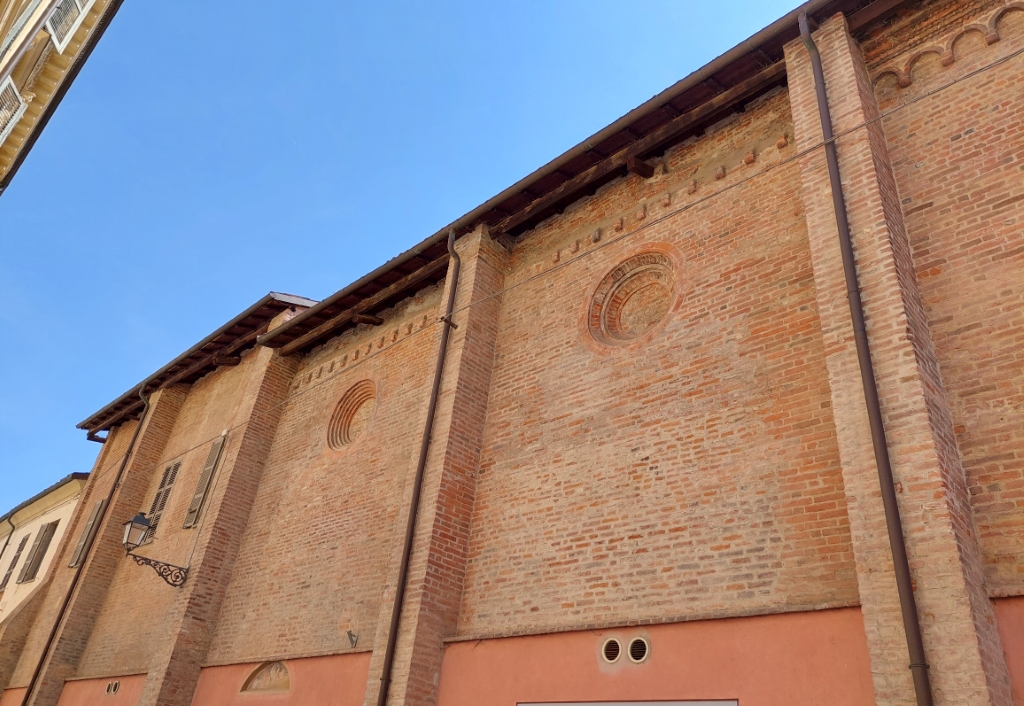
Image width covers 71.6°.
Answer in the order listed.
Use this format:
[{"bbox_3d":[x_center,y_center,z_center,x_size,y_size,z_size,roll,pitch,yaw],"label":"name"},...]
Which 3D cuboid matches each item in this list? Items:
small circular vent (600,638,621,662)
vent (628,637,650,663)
[{"bbox_3d":[1.001,2.987,7.128,0.236,0.236,0.040,-22,-43,38],"label":"small circular vent"},{"bbox_3d":[1.231,2.900,6.930,0.235,0.235,0.040,-22,-43,38],"label":"vent"}]

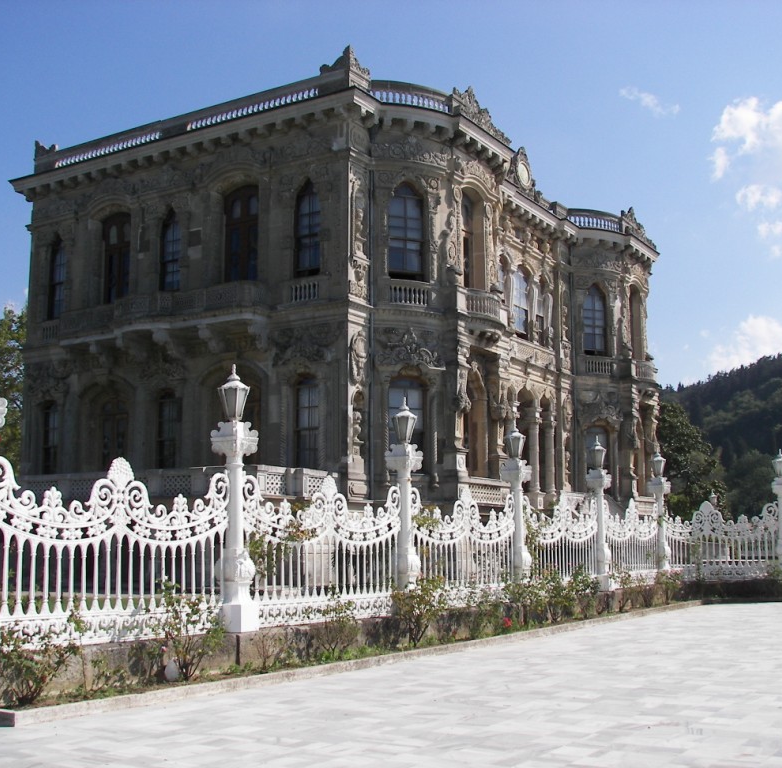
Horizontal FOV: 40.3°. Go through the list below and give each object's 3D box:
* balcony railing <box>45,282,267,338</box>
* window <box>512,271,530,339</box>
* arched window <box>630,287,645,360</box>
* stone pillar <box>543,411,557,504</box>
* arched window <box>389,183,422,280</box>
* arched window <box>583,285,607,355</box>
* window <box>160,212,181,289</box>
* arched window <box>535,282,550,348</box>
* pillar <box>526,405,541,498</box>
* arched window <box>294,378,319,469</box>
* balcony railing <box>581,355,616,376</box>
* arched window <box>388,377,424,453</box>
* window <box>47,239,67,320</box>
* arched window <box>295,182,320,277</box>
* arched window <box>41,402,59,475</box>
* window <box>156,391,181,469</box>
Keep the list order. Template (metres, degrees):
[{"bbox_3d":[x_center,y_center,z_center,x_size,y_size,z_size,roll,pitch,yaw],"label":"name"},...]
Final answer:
[{"bbox_3d":[-8.052,-2.415,36.604,9.165,1.015,1.297,-5,-10,32],"label":"balcony railing"},{"bbox_3d":[5.431,-3.471,44.583,0.310,3.144,1.607,-5,-10,32],"label":"window"},{"bbox_3d":[11.393,-2.898,50.462,0.423,3.525,1.805,-5,-10,32],"label":"arched window"},{"bbox_3d":[6.763,3.029,45.409,0.520,3.870,0.520,0,-9,0],"label":"stone pillar"},{"bbox_3d":[0.467,-4.934,34.634,1.290,3.270,0.300,3,-9,-18],"label":"arched window"},{"bbox_3d":[9.122,-2.906,48.068,1.210,3.270,0.300,3,-9,-18],"label":"arched window"},{"bbox_3d":[-7.668,-4.569,37.525,1.010,3.250,0.300,-5,-10,32],"label":"window"},{"bbox_3d":[6.491,-3.179,46.223,0.310,3.088,1.241,-5,-10,32],"label":"arched window"},{"bbox_3d":[5.949,2.838,44.139,0.520,3.870,0.520,-5,-10,32],"label":"pillar"},{"bbox_3d":[-2.531,1.256,33.351,1.000,3.070,0.300,-5,-10,32],"label":"arched window"},{"bbox_3d":[9.330,-0.809,47.880,1.579,0.902,0.254,3,-9,-19],"label":"balcony railing"},{"bbox_3d":[0.469,1.304,33.686,1.260,3.070,0.300,3,-9,-18],"label":"arched window"},{"bbox_3d":[-12.796,-4.084,40.892,1.029,3.328,0.338,-5,-10,32],"label":"window"},{"bbox_3d":[-2.601,-4.996,34.339,1.050,3.230,0.300,-5,-10,32],"label":"arched window"},{"bbox_3d":[-12.756,2.165,39.919,0.987,3.031,0.338,-5,-10,32],"label":"arched window"},{"bbox_3d":[-7.606,1.744,36.533,0.980,3.070,0.300,-5,-10,32],"label":"window"}]

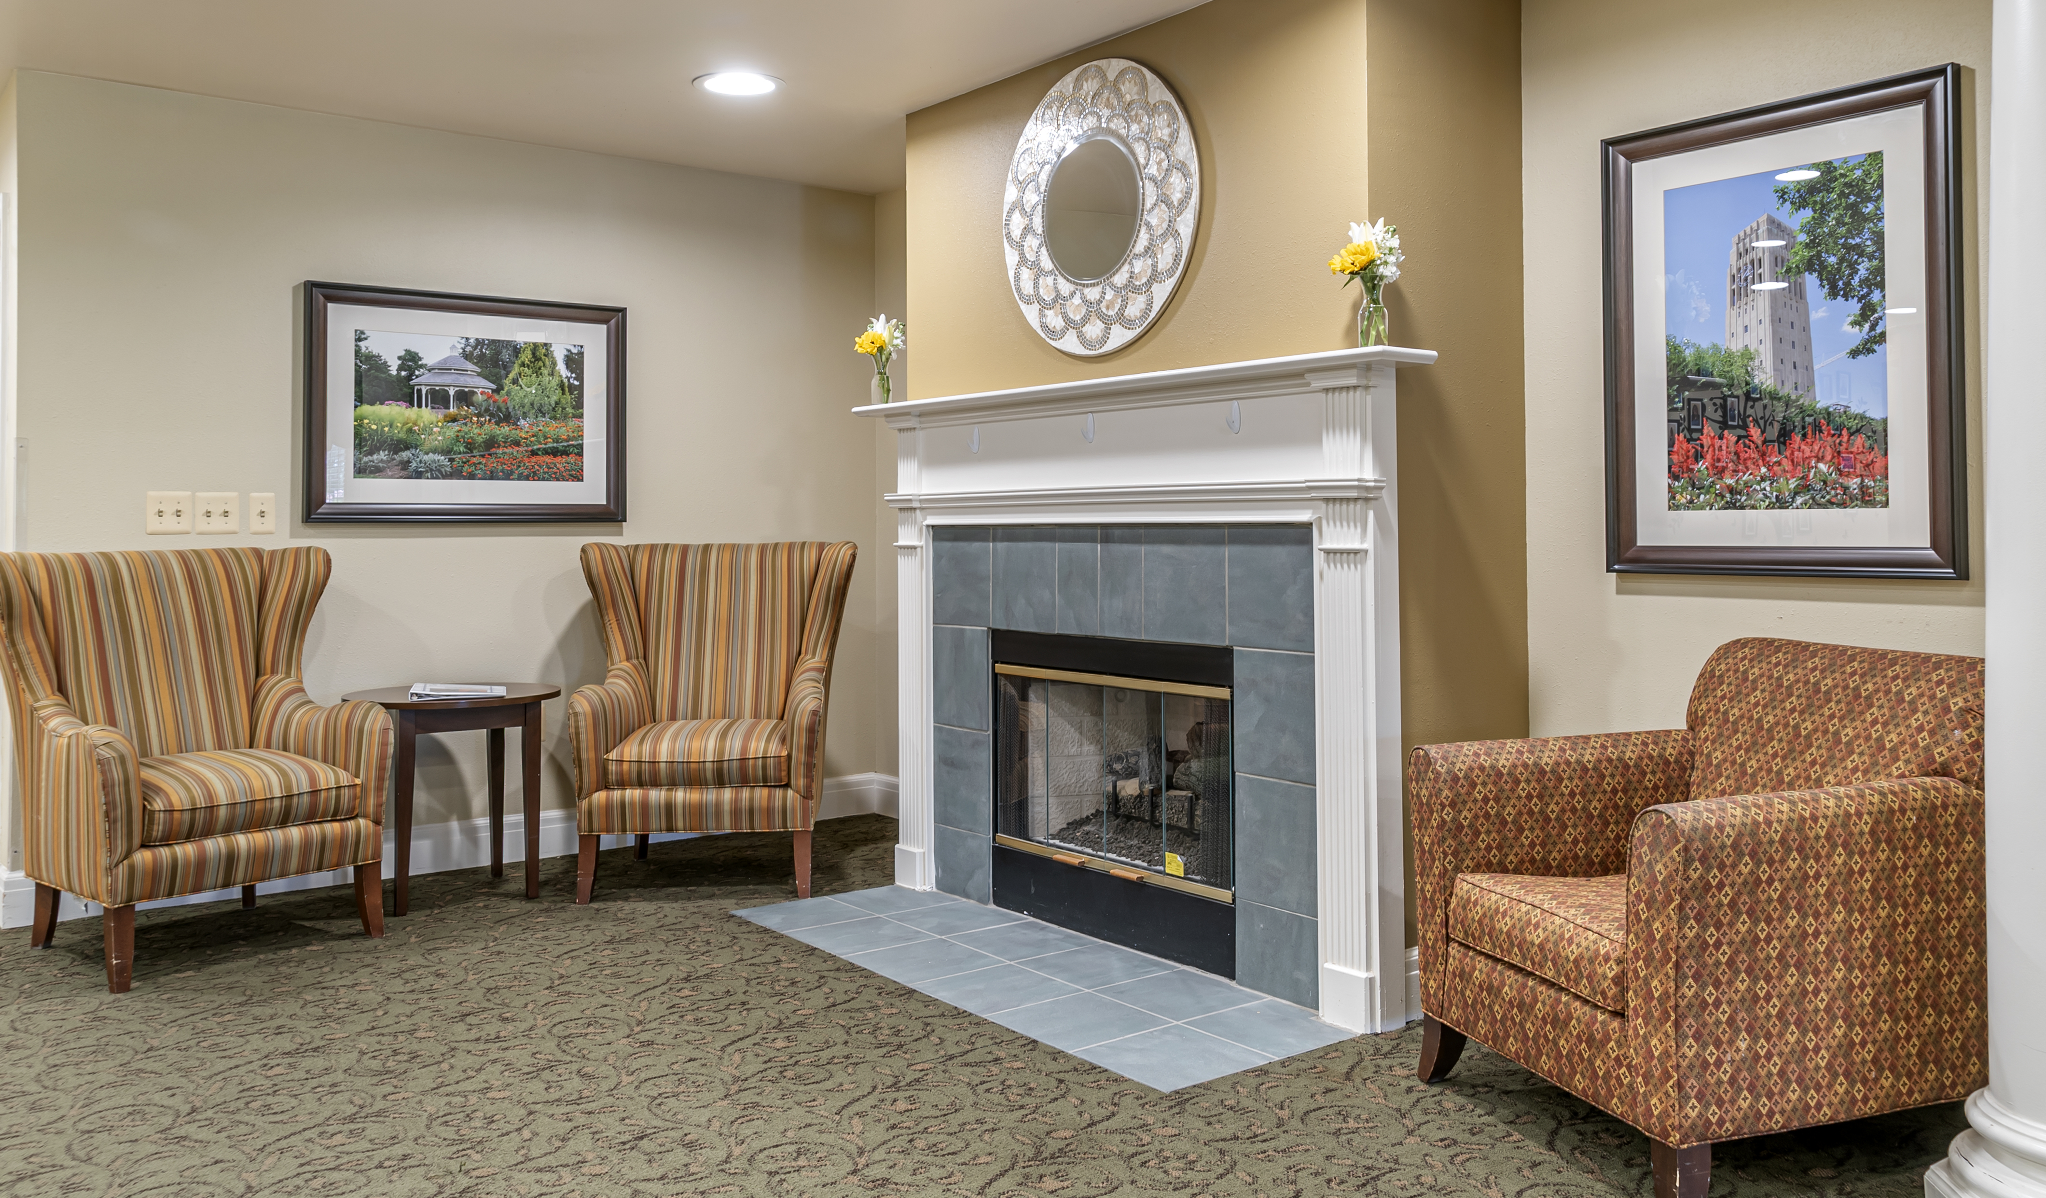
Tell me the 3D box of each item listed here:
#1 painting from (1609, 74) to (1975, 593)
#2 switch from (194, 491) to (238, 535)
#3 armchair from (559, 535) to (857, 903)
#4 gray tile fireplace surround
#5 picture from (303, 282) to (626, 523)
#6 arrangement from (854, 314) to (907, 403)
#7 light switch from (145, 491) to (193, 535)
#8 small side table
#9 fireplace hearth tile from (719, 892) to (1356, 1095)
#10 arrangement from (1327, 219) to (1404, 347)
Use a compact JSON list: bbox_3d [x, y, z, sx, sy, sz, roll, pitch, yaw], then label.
[{"bbox_3d":[1.642,-0.566,3.135,0.040,1.019,0.740,-3,4,-40],"label":"painting"},{"bbox_3d":[-2.491,-0.265,4.398,0.116,0.122,0.015,-3,4,-34],"label":"switch"},{"bbox_3d":[-1.015,0.371,4.749,0.840,1.100,0.770,-1,3,-2],"label":"armchair"},{"bbox_3d":[0.223,0.374,3.947,0.060,1.154,1.508,-3,4,-40],"label":"gray tile fireplace surround"},{"bbox_3d":[-1.850,-0.639,4.803,1.031,0.755,0.040,-3,4,-34],"label":"picture"},{"bbox_3d":[-0.461,-0.773,4.600,0.150,0.293,0.130,2,4,40],"label":"arrangement"},{"bbox_3d":[-2.596,-0.261,4.326,0.116,0.122,0.015,-3,4,-34],"label":"light switch"},{"bbox_3d":[-1.796,0.620,4.516,0.640,0.640,0.640,-2,3,-30],"label":"small side table"},{"bbox_3d":[-0.044,0.969,3.784,0.630,0.020,1.810,-3,4,-39],"label":"fireplace hearth tile"},{"bbox_3d":[0.767,-0.703,3.165,0.150,0.293,0.130,2,4,40],"label":"arrangement"}]

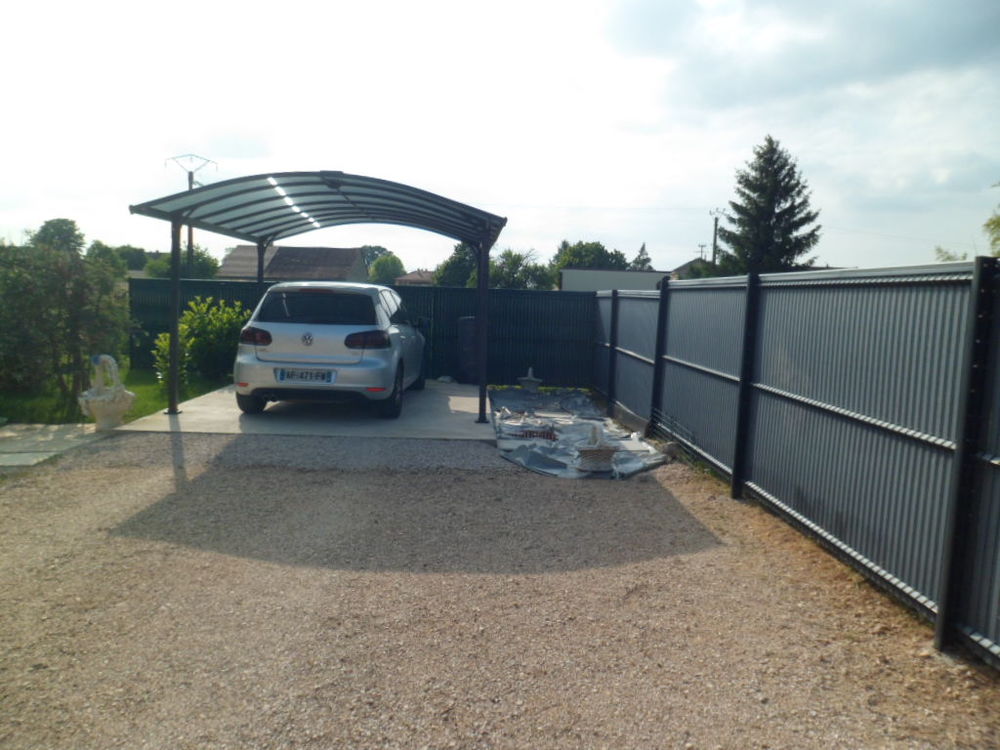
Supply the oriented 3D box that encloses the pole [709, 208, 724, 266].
[{"bbox_3d":[15.384,-7.903,54.161,1.150,8.068,0.350,1,6,-3],"label":"pole"}]

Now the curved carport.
[{"bbox_3d":[-1.831,-0.953,9.716,3.620,2.460,5.000,1,6,-3],"label":"curved carport"}]

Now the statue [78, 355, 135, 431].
[{"bbox_3d":[-3.669,0.164,7.021,0.520,0.694,0.450,1,6,-3],"label":"statue"}]

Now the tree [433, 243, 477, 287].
[{"bbox_3d":[-2.401,-5.233,41.618,3.000,4.382,2.900,1,6,-3],"label":"tree"}]

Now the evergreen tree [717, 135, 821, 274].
[{"bbox_3d":[14.692,-7.981,42.048,5.800,10.675,5.800,1,6,-3],"label":"evergreen tree"}]

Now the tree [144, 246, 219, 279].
[{"bbox_3d":[-15.703,-4.629,37.098,3.700,3.395,3.400,1,6,-3],"label":"tree"}]

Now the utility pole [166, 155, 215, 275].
[{"bbox_3d":[-18.296,-8.396,44.646,3.100,9.196,0.400,1,6,-3],"label":"utility pole"}]

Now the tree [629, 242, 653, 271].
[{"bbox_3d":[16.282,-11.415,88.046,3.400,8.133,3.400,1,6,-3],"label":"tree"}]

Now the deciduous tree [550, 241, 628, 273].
[{"bbox_3d":[9.599,-10.687,81.804,8.400,7.610,7.500,1,6,-3],"label":"deciduous tree"}]

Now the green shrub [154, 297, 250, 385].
[{"bbox_3d":[-4.269,-0.515,10.837,1.420,1.228,1.150,1,6,-3],"label":"green shrub"}]

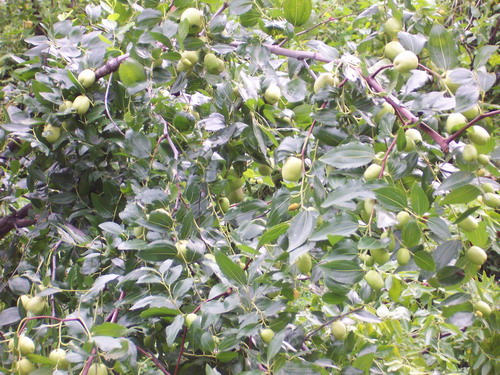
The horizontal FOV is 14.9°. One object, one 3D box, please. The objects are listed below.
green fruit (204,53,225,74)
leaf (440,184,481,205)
[{"bbox_3d":[-0.045,-0.153,2.360,0.022,0.027,0.022,-24,9,0],"label":"green fruit"},{"bbox_3d":[0.243,0.009,2.200,0.052,0.007,0.022,-23,47,-5],"label":"leaf"}]

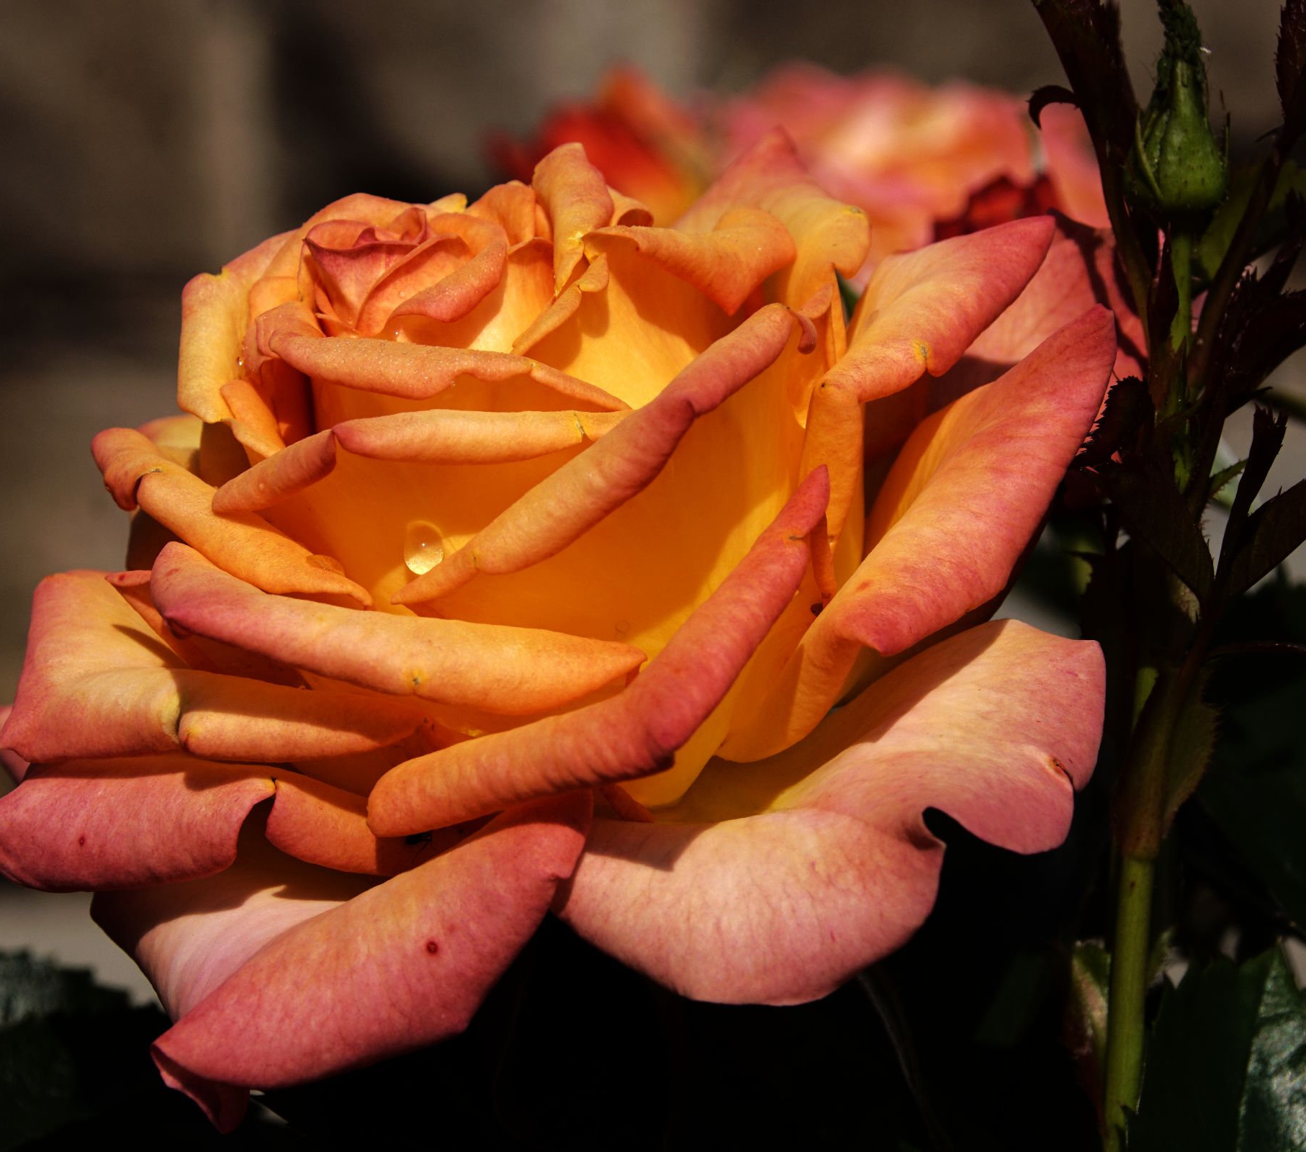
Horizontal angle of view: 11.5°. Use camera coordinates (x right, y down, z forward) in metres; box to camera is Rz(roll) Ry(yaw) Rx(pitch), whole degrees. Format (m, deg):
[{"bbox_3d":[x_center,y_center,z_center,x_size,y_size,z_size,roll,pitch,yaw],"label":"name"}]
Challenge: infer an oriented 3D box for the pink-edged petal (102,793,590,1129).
[{"bbox_3d":[-0.028,0.035,0.582,0.040,0.024,0.022,3,12,12],"label":"pink-edged petal"}]

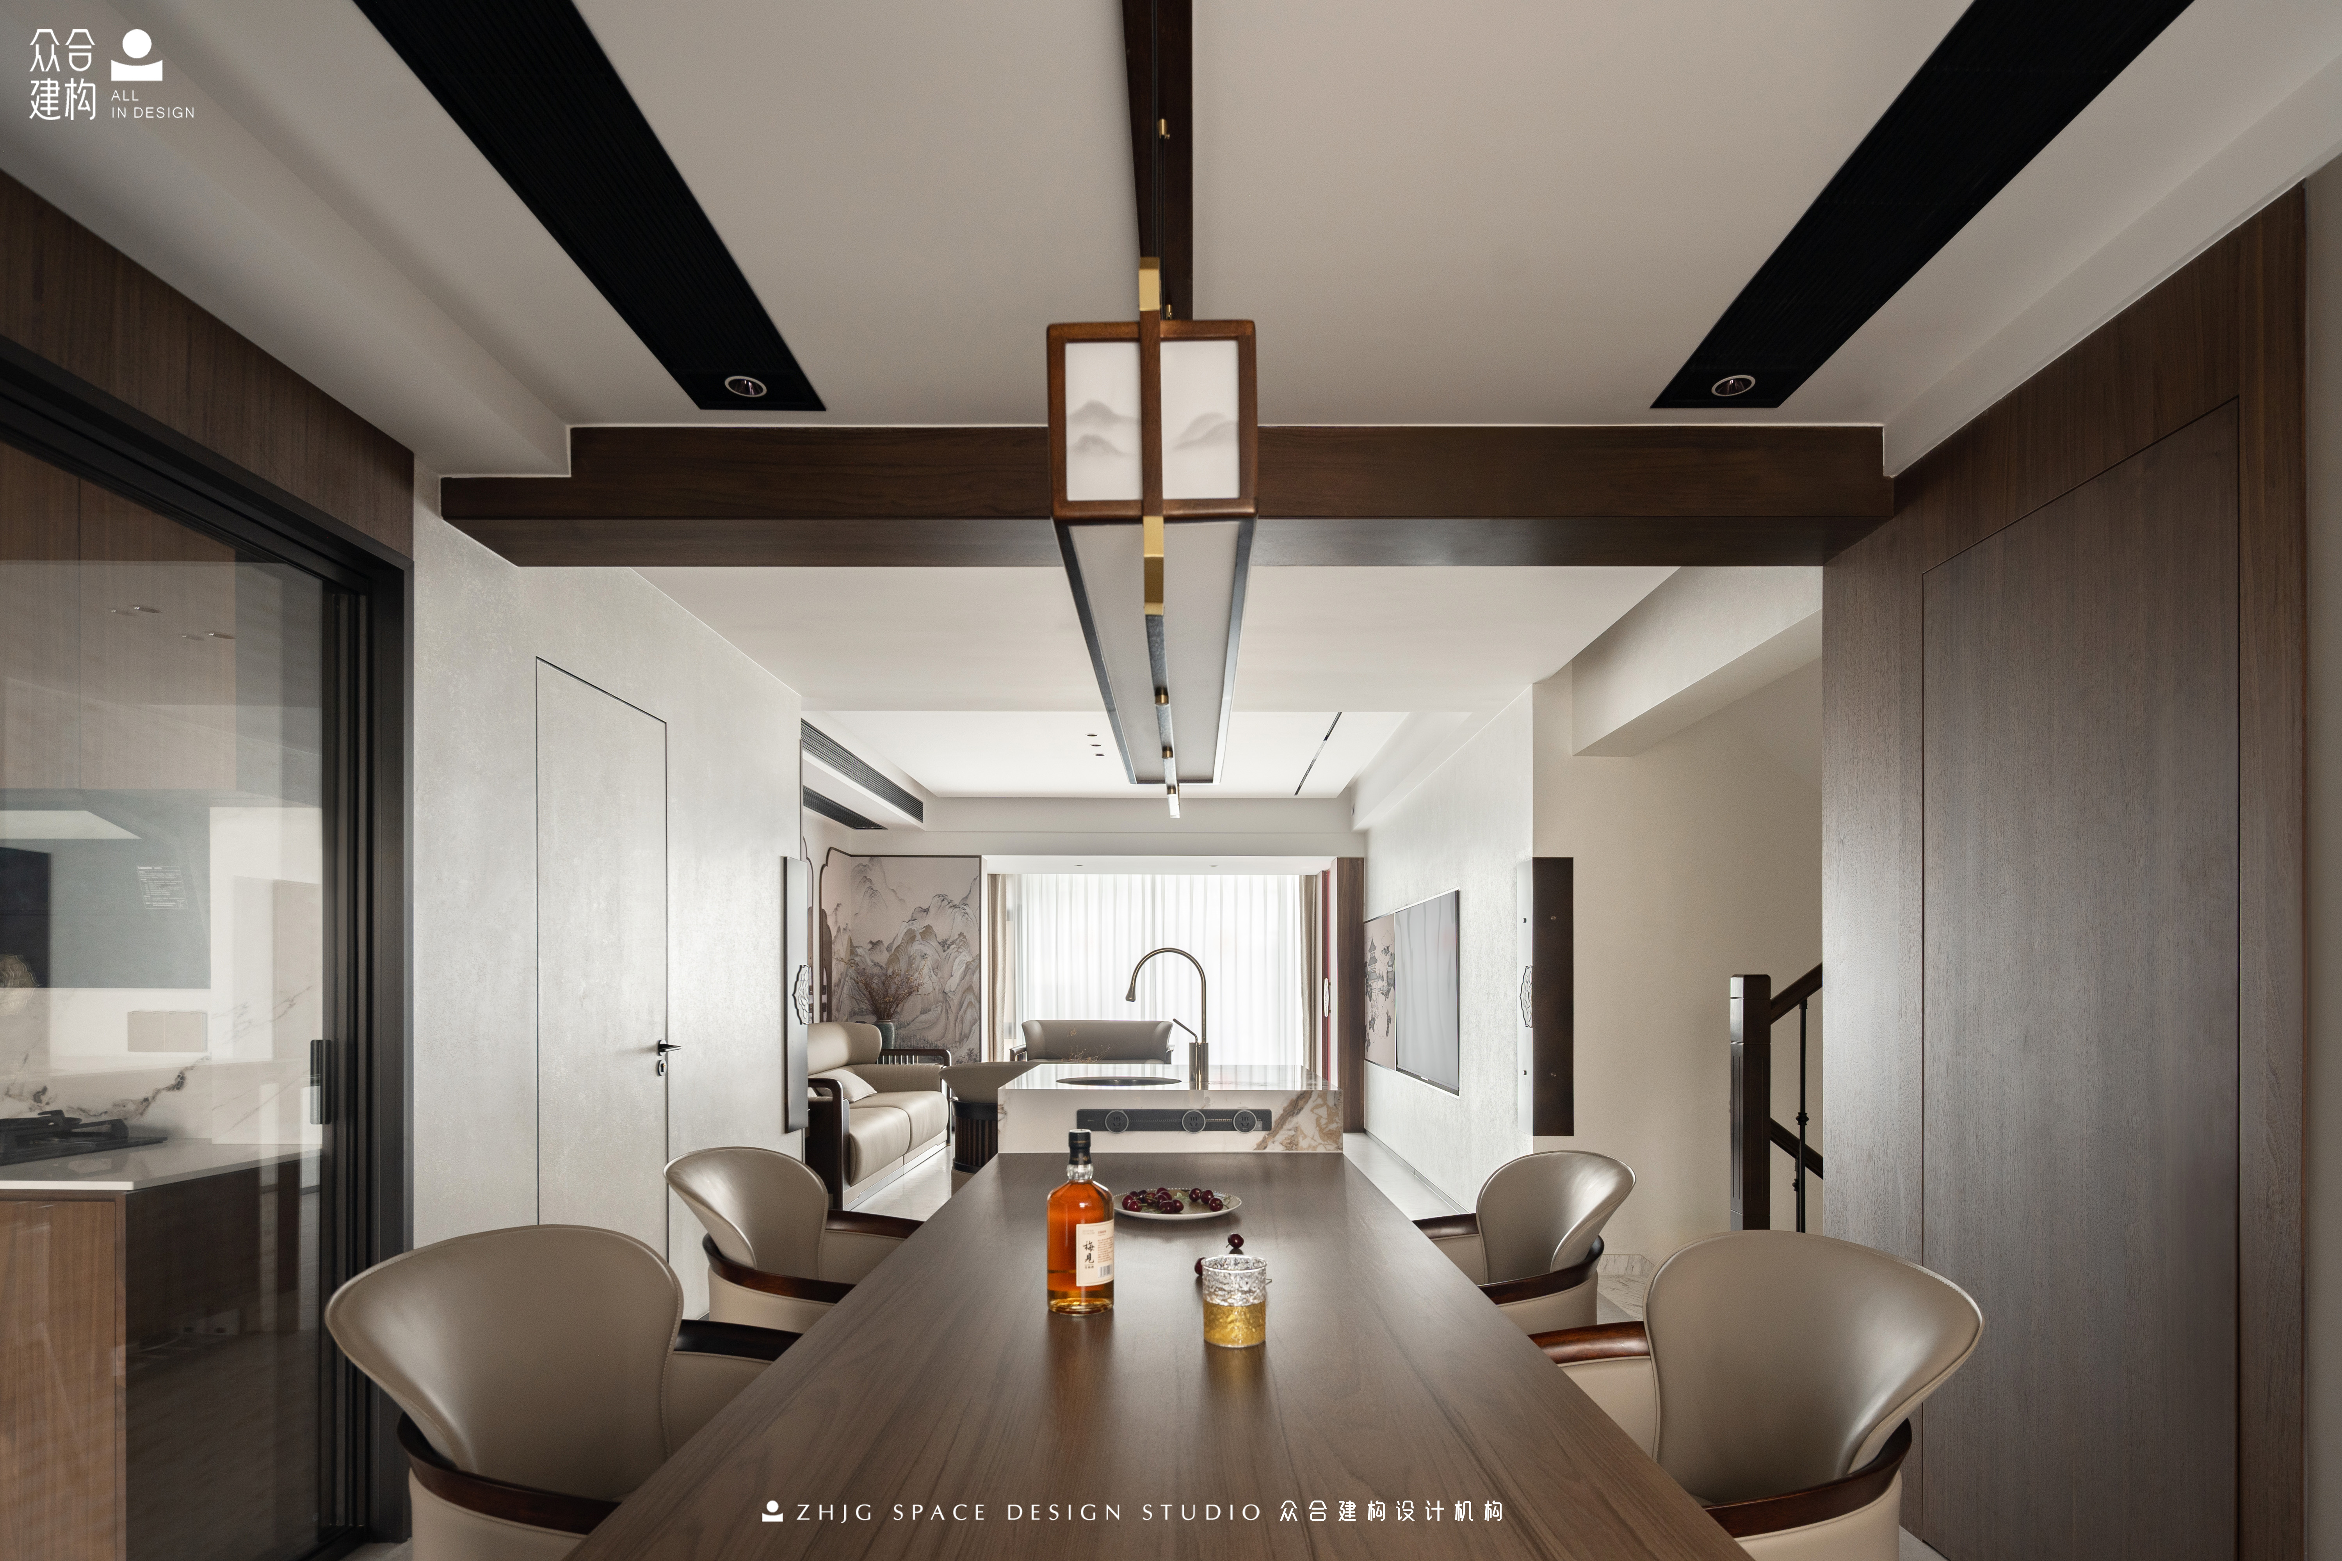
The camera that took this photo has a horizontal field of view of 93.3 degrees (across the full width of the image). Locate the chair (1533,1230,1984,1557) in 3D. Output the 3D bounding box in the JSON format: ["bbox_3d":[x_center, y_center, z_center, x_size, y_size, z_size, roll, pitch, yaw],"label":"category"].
[{"bbox_3d":[0.635,1.030,1.385,0.600,0.840,0.600,0,-6,0],"label":"chair"}]

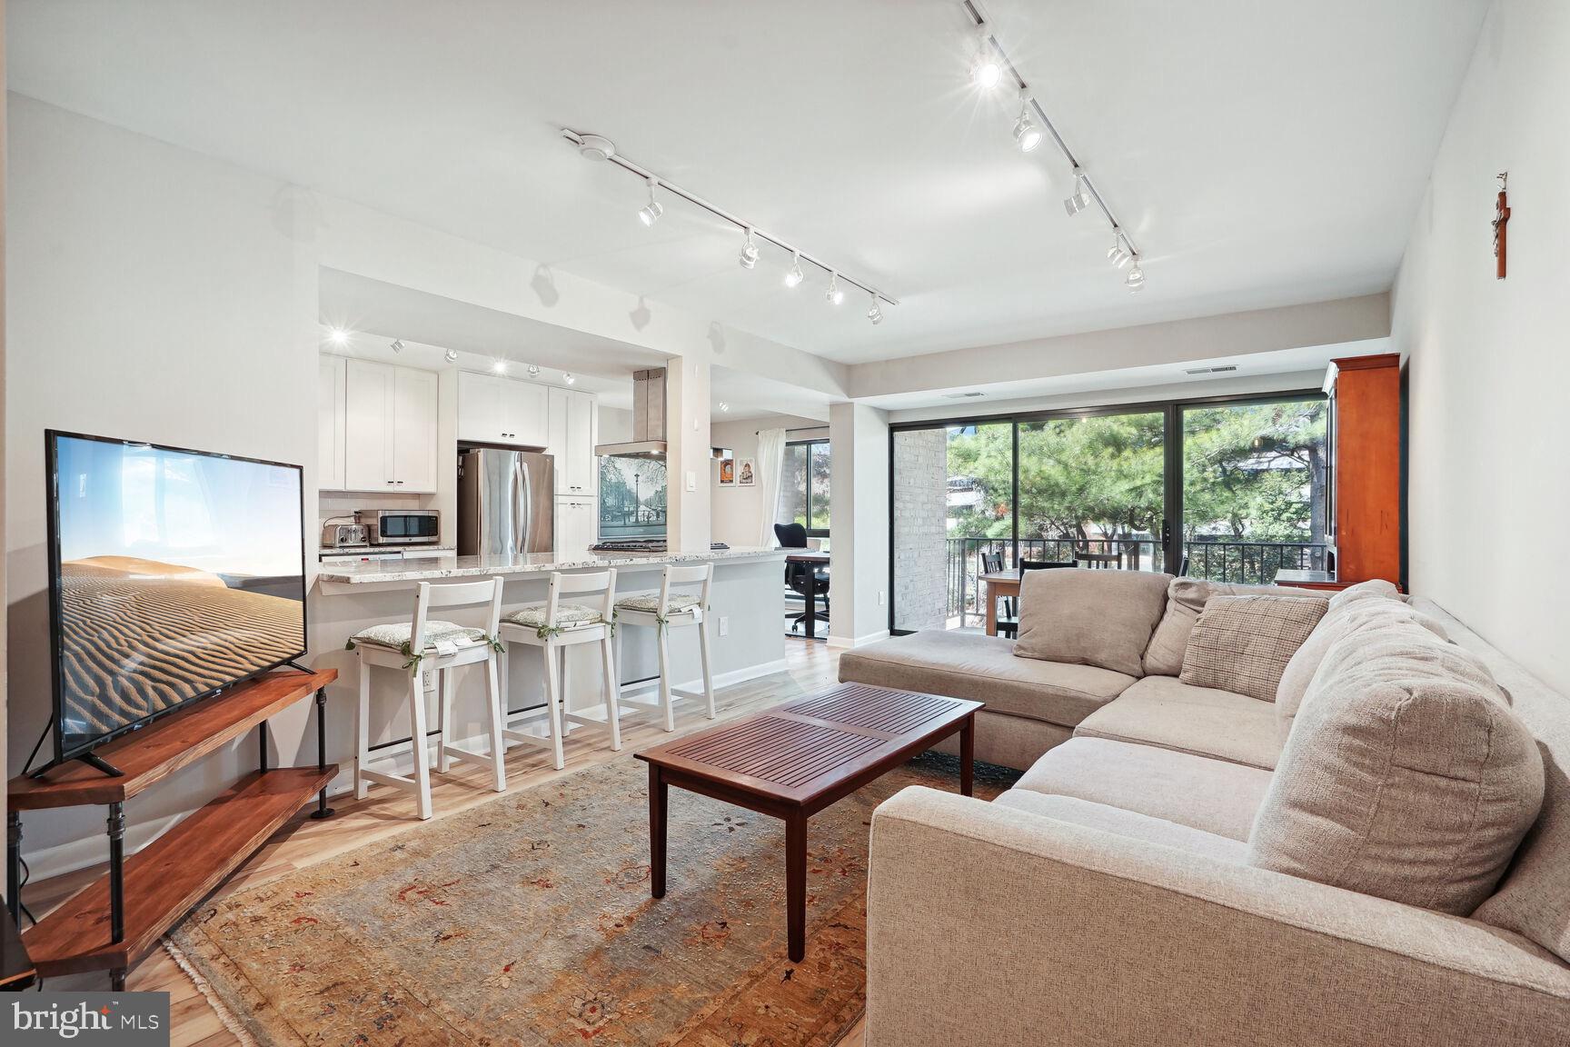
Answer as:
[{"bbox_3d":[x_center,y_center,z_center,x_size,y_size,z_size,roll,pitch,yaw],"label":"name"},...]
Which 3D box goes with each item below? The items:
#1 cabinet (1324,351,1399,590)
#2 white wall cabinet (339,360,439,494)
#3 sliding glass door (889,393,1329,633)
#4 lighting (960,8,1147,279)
[{"bbox_3d":[3.259,-0.275,3.963,0.285,1.130,1.060,0,0,37],"label":"cabinet"},{"bbox_3d":[-3.472,-0.815,6.081,0.330,1.080,0.750,0,0,38],"label":"white wall cabinet"},{"bbox_3d":[2.528,0.088,5.708,3.620,2.030,0.110,0,0,35],"label":"sliding glass door"},{"bbox_3d":[1.032,-1.229,2.520,0.130,0.182,2.430,1,1,37],"label":"lighting"}]

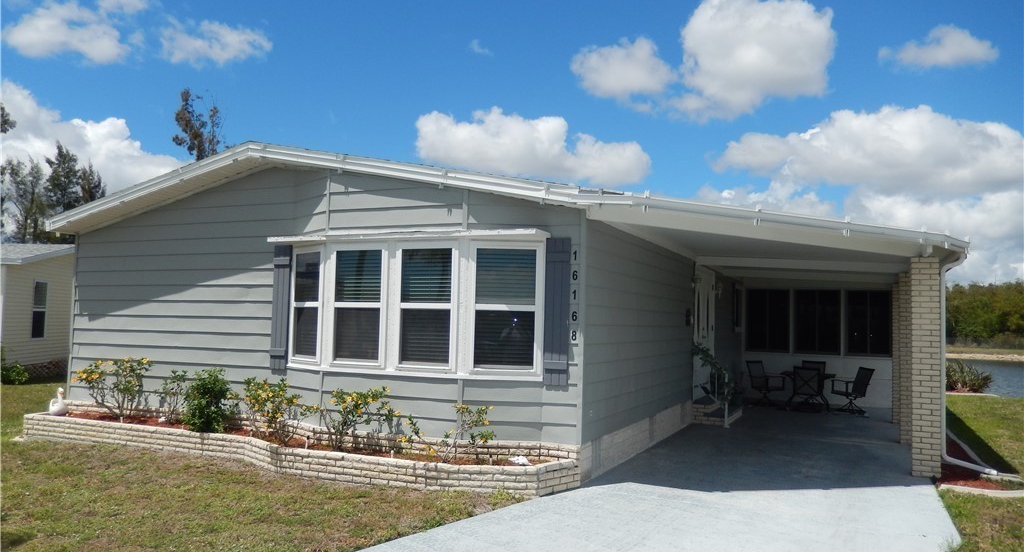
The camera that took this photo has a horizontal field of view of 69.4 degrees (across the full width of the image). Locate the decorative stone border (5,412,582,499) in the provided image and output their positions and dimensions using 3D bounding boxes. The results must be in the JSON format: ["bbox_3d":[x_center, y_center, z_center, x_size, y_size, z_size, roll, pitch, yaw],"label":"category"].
[{"bbox_3d":[-3.006,2.014,8.660,7.740,0.310,0.970,-1,-4,25],"label":"decorative stone border"}]

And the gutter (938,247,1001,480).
[{"bbox_3d":[4.984,0.963,8.093,0.570,2.440,0.260,-1,-4,25],"label":"gutter"}]

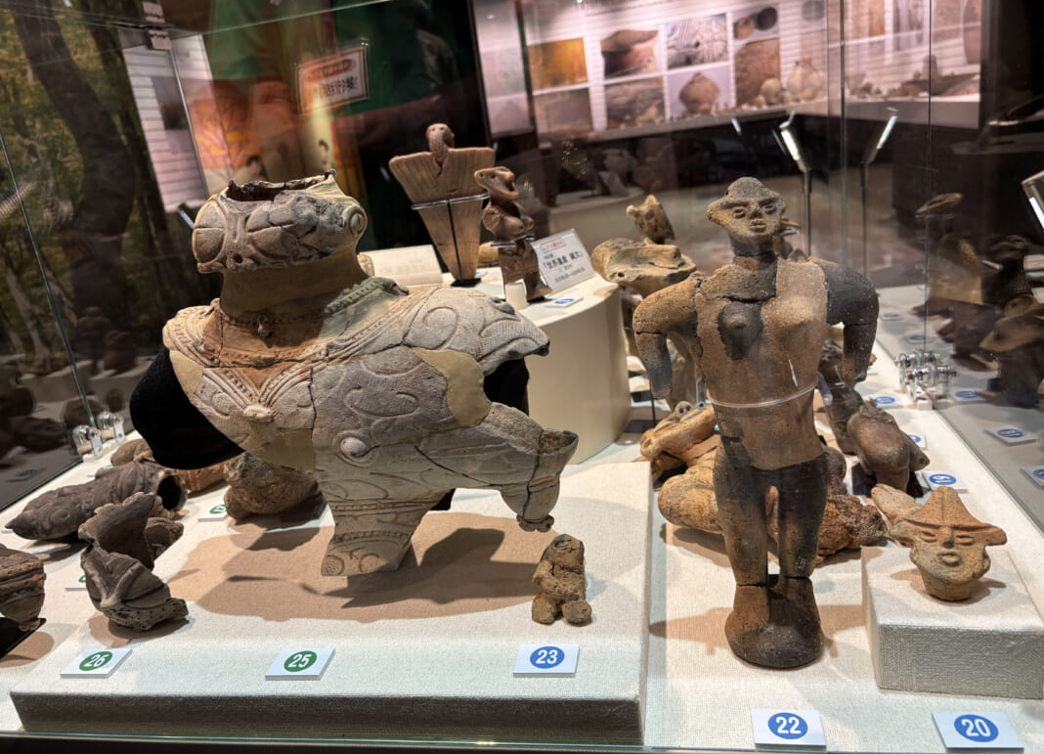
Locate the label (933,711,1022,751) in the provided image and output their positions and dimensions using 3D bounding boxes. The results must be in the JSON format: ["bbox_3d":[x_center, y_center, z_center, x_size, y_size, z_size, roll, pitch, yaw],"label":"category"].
[{"bbox_3d":[0.267,0.208,0.461,0.041,0.004,0.028,-5,20,11],"label":"label"}]

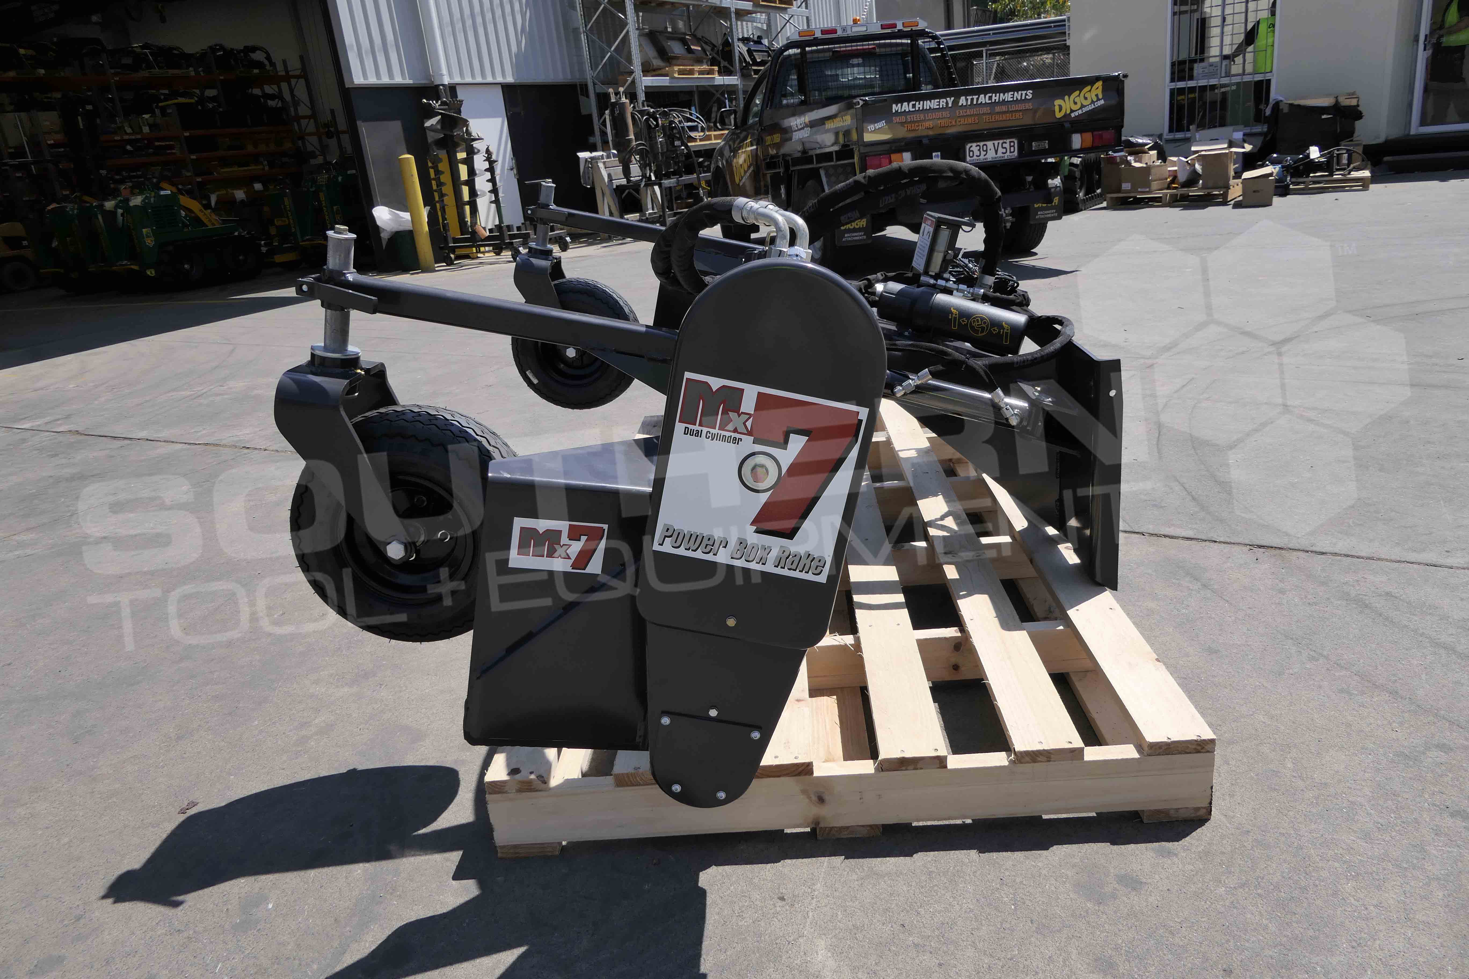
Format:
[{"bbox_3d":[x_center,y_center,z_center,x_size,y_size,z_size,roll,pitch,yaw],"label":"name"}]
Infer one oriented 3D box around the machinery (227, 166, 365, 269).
[{"bbox_3d":[-5.897,-3.781,13.700,1.350,1.250,1.400,6,22,31],"label":"machinery"}]

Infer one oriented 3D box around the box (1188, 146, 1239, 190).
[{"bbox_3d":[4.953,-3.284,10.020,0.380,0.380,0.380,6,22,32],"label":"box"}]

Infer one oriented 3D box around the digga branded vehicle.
[{"bbox_3d":[1.099,-3.079,8.731,1.900,1.920,5.250,-10,19,-10],"label":"digga branded vehicle"}]

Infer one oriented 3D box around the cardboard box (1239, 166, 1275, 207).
[{"bbox_3d":[5.121,-2.928,9.524,0.270,0.310,0.300,6,22,32],"label":"cardboard box"}]

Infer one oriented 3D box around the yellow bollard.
[{"bbox_3d":[-3.626,-3.142,11.171,0.165,1.293,0.165,-12,20,-17],"label":"yellow bollard"}]

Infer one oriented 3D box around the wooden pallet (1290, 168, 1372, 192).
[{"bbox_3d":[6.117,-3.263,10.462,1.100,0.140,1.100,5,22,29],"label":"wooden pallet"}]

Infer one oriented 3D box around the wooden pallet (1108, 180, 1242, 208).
[{"bbox_3d":[4.809,-3.213,10.662,1.170,0.150,1.170,6,22,32],"label":"wooden pallet"}]

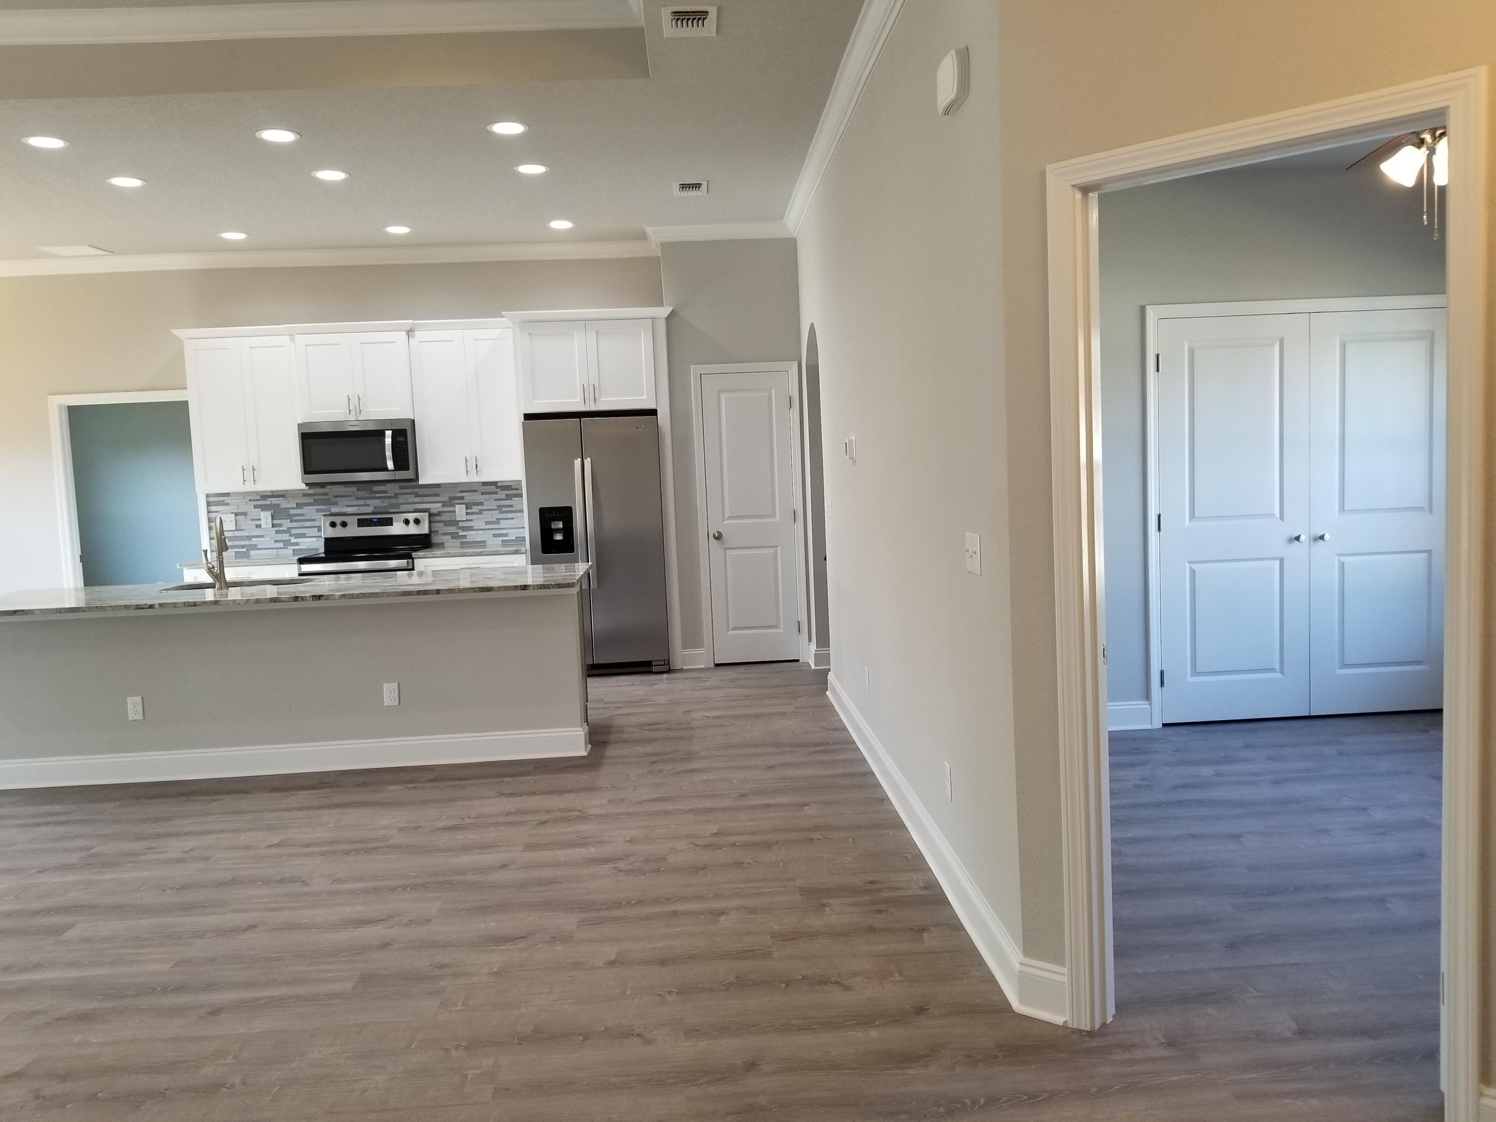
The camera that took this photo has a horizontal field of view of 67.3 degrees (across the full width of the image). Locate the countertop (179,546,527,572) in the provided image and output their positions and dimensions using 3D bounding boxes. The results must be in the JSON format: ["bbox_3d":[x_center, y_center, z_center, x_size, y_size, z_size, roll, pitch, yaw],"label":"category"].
[{"bbox_3d":[-2.691,-0.040,7.939,2.333,0.035,0.645,-3,5,-3],"label":"countertop"}]

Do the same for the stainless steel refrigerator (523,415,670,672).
[{"bbox_3d":[-1.034,-0.104,7.927,0.905,1.765,0.765,-3,5,-3],"label":"stainless steel refrigerator"}]

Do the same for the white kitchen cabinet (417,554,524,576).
[{"bbox_3d":[-1.896,0.372,8.025,0.753,0.874,0.623,-3,5,-3],"label":"white kitchen cabinet"}]

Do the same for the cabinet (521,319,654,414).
[{"bbox_3d":[-1.105,-1.347,7.930,0.935,0.623,0.593,-3,5,-3],"label":"cabinet"}]

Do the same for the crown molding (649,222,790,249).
[{"bbox_3d":[-0.178,-2.248,7.667,1.024,0.097,0.095,-3,5,-3],"label":"crown molding"}]

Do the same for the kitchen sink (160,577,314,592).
[{"bbox_3d":[-2.595,0.227,5.786,0.700,0.210,0.390,-3,5,-3],"label":"kitchen sink"}]

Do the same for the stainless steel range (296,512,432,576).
[{"bbox_3d":[-2.656,0.264,7.931,0.761,1.171,0.698,-3,5,-3],"label":"stainless steel range"}]

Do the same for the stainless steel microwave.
[{"bbox_3d":[-2.711,-0.772,7.982,0.765,0.415,0.433,-3,5,-3],"label":"stainless steel microwave"}]

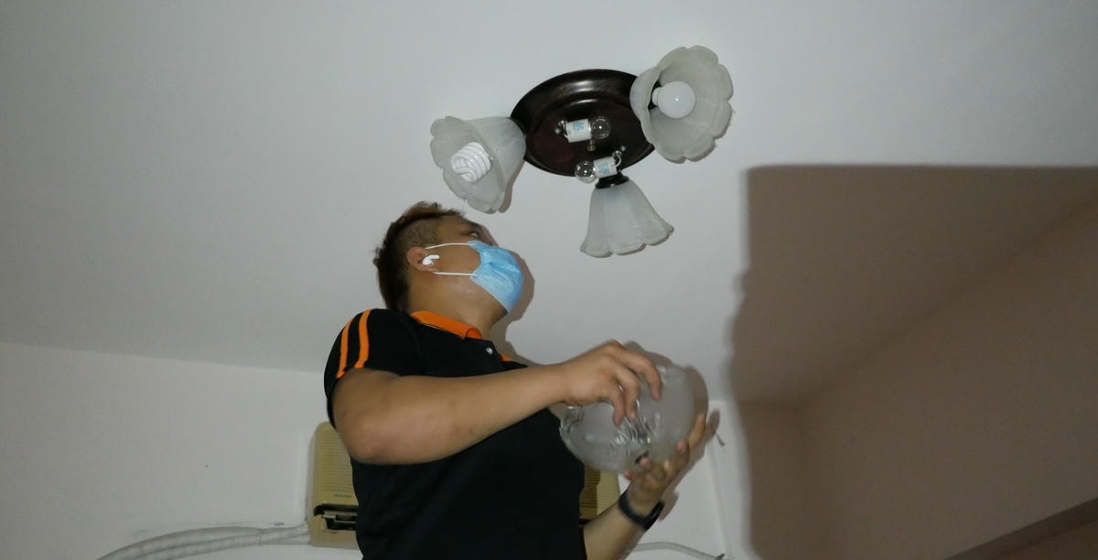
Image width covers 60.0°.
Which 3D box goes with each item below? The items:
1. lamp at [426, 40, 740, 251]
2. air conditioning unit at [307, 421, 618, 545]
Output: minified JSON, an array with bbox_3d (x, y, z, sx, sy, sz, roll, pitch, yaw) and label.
[{"bbox_3d":[0.056,-0.204,1.608,0.496,0.180,0.510,8,-33,-19],"label":"lamp"},{"bbox_3d":[-0.189,0.508,2.317,0.741,0.259,0.180,8,-33,-19],"label":"air conditioning unit"}]

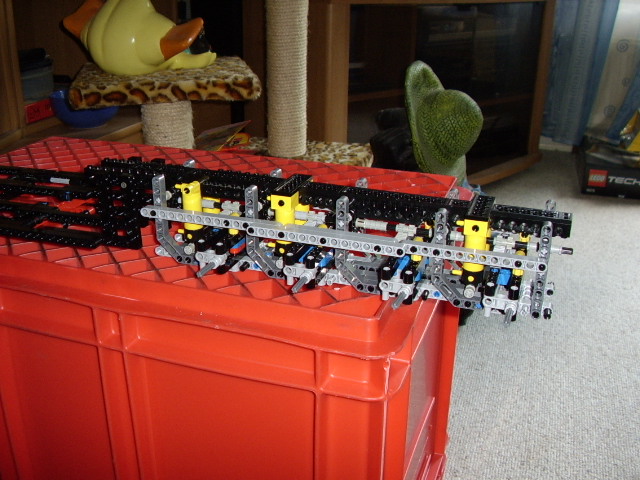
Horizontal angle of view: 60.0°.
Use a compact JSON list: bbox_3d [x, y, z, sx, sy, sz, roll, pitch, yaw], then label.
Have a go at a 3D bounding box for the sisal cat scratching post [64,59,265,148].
[{"bbox_3d":[-0.278,-0.216,1.043,0.305,0.200,0.275,-6,27,-14],"label":"sisal cat scratching post"}]

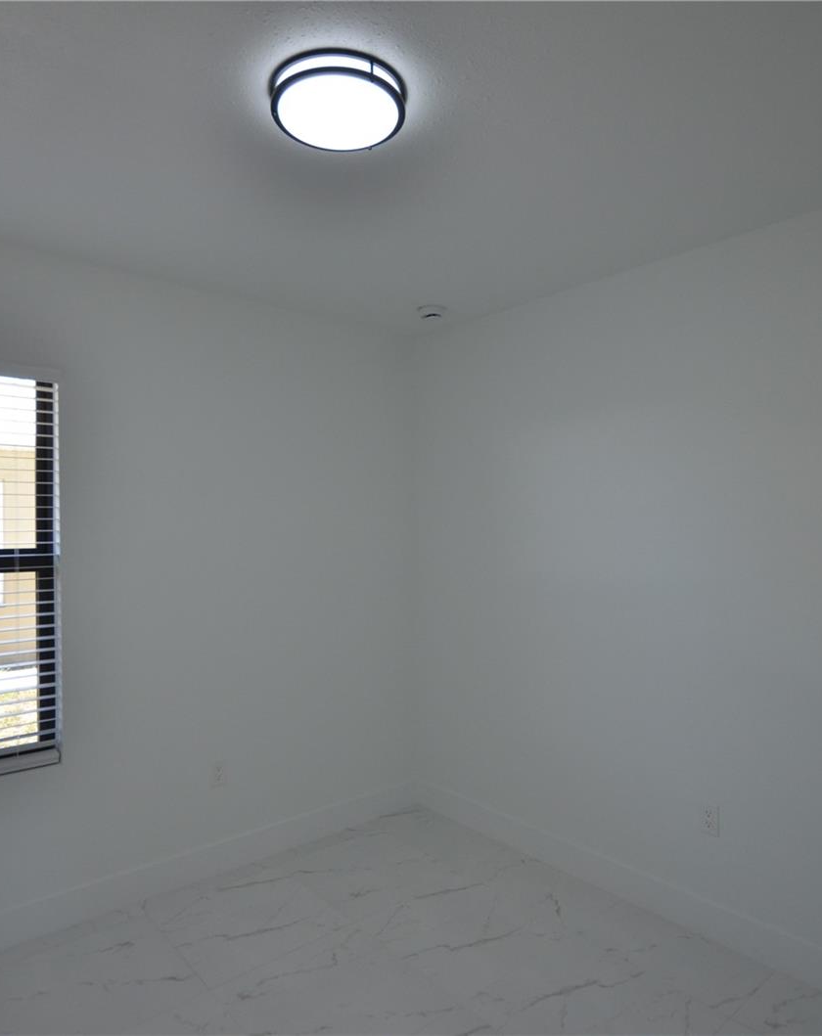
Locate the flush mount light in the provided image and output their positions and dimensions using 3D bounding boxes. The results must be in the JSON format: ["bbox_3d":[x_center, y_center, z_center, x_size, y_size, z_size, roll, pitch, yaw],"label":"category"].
[{"bbox_3d":[-0.173,-0.985,1.555,0.332,0.064,0.332,0,0,0],"label":"flush mount light"}]

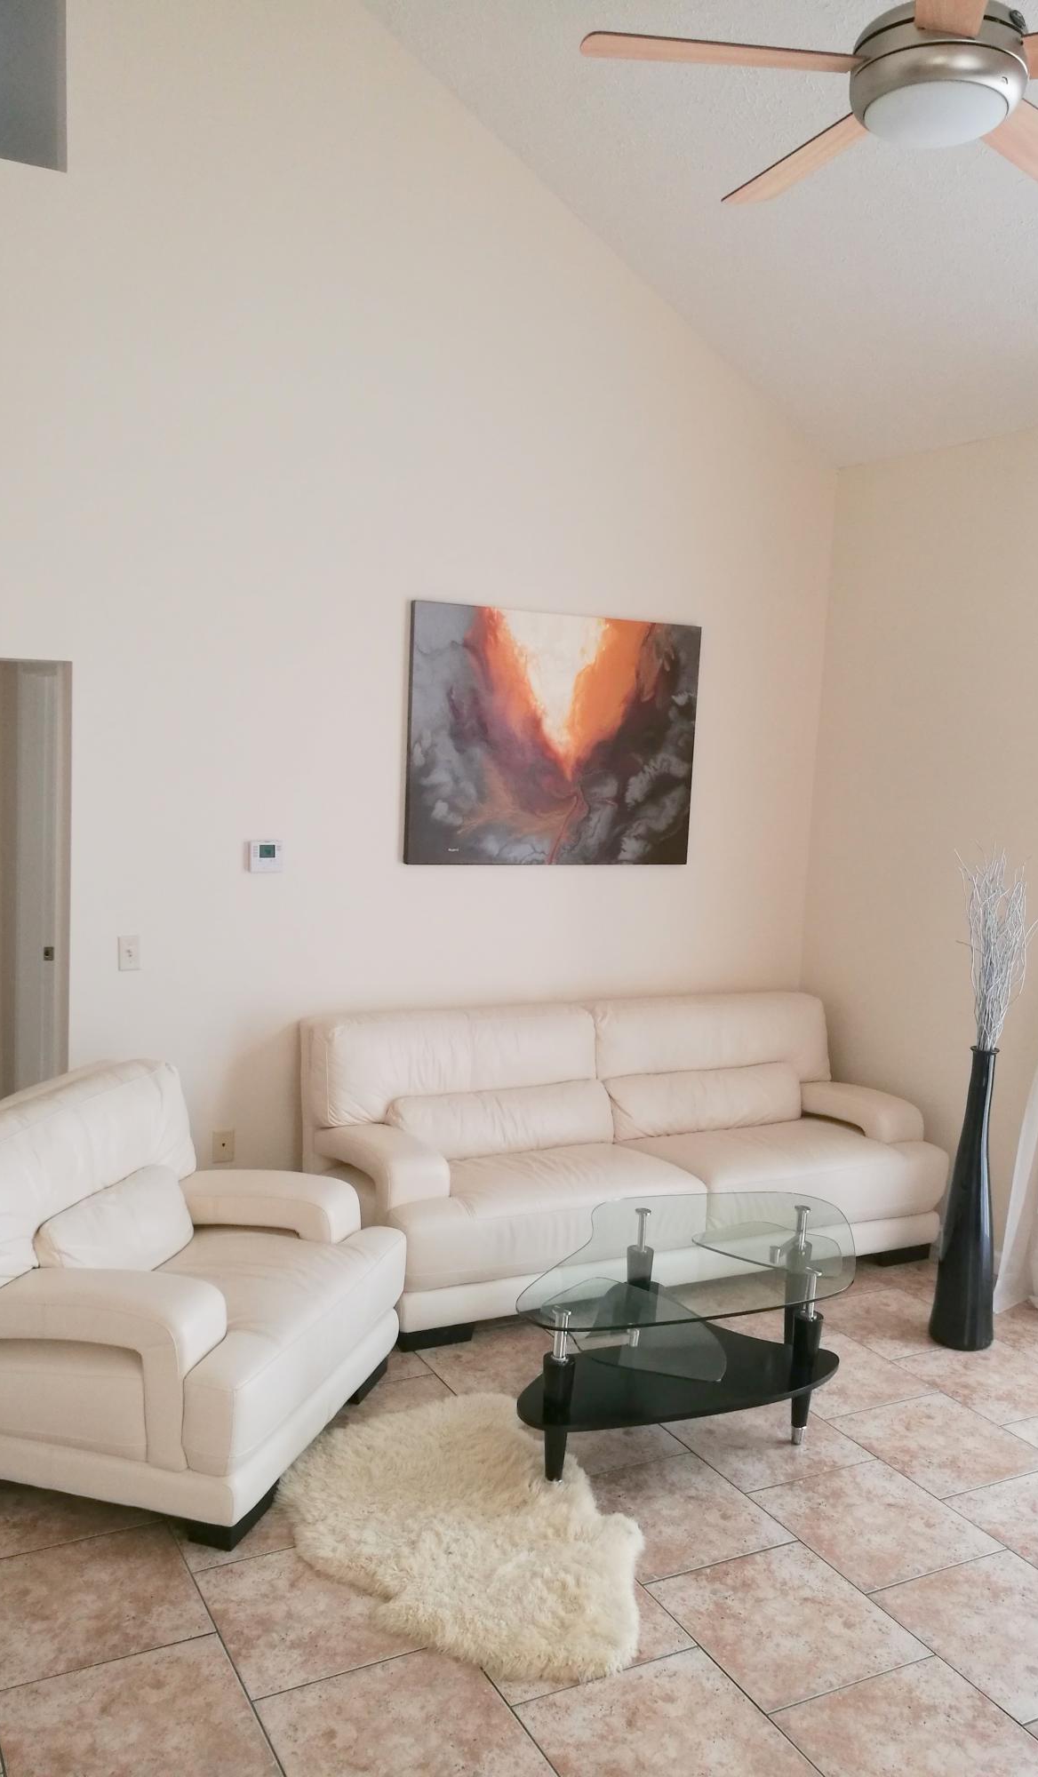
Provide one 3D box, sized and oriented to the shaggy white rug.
[{"bbox_3d":[-0.137,1.533,3.324,0.780,0.055,1.160,0,7,-25],"label":"shaggy white rug"}]

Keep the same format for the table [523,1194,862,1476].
[{"bbox_3d":[0.475,1.266,3.950,1.300,0.490,0.830,-4,9,-43],"label":"table"}]

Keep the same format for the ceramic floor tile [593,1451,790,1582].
[{"bbox_3d":[0.377,1.570,3.470,0.452,0.010,0.452,-1,8,-28],"label":"ceramic floor tile"}]

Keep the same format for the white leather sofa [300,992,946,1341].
[{"bbox_3d":[0.413,0.943,5.189,2.235,0.845,1.005,-1,7,-27],"label":"white leather sofa"}]

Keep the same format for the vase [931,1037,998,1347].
[{"bbox_3d":[1.490,1.004,4.533,0.208,0.971,0.208,-1,7,-27],"label":"vase"}]

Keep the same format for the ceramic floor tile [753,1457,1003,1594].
[{"bbox_3d":[0.887,1.587,3.469,0.451,0.010,0.451,-1,7,-28],"label":"ceramic floor tile"}]

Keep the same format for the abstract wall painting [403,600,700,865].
[{"bbox_3d":[0.152,-0.574,5.399,1.250,0.965,0.035,-1,7,-27],"label":"abstract wall painting"}]

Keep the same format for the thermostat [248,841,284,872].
[{"bbox_3d":[-0.884,-0.110,4.840,0.122,0.112,0.035,-1,8,-27],"label":"thermostat"}]

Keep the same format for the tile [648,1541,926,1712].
[{"bbox_3d":[0.588,1.619,3.061,0.451,0.010,0.451,-1,7,-28],"label":"tile"}]

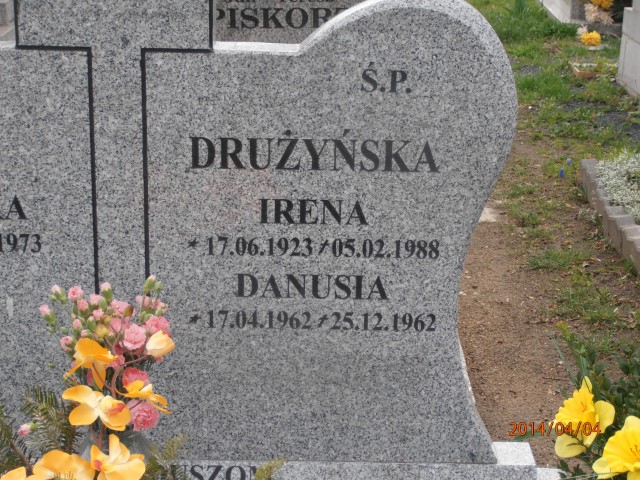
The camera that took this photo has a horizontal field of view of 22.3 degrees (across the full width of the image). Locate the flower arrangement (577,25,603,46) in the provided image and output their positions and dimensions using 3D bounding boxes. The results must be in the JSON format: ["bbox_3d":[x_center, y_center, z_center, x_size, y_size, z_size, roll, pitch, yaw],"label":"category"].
[{"bbox_3d":[1.408,-1.068,8.500,0.135,0.100,0.120,3,19,4],"label":"flower arrangement"}]

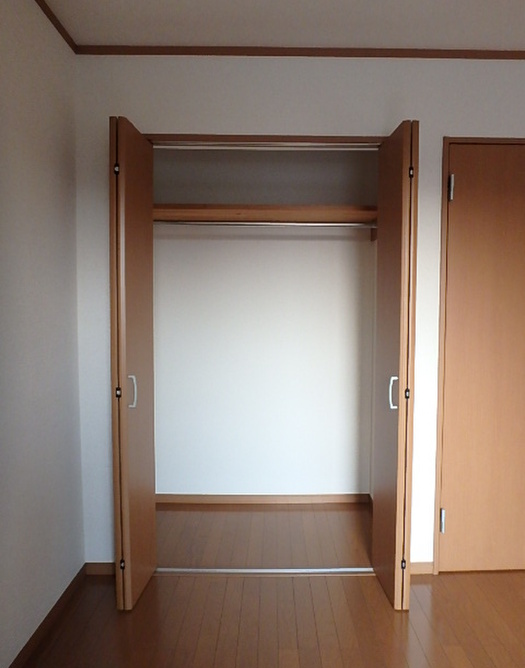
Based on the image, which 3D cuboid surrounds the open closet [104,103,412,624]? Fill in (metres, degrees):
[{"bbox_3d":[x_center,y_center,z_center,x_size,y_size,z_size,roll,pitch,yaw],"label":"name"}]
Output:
[{"bbox_3d":[0.005,0.118,2.184,1.315,2.015,0.970,0,3,0],"label":"open closet"}]

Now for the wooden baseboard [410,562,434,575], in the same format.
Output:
[{"bbox_3d":[0.742,1.107,1.997,0.139,0.060,0.015,0,3,0],"label":"wooden baseboard"}]

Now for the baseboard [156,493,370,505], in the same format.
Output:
[{"bbox_3d":[-0.001,1.069,2.738,1.400,0.060,0.015,0,3,0],"label":"baseboard"}]

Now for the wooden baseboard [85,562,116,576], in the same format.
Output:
[{"bbox_3d":[-0.744,1.106,1.989,0.173,0.060,0.015,0,3,0],"label":"wooden baseboard"}]

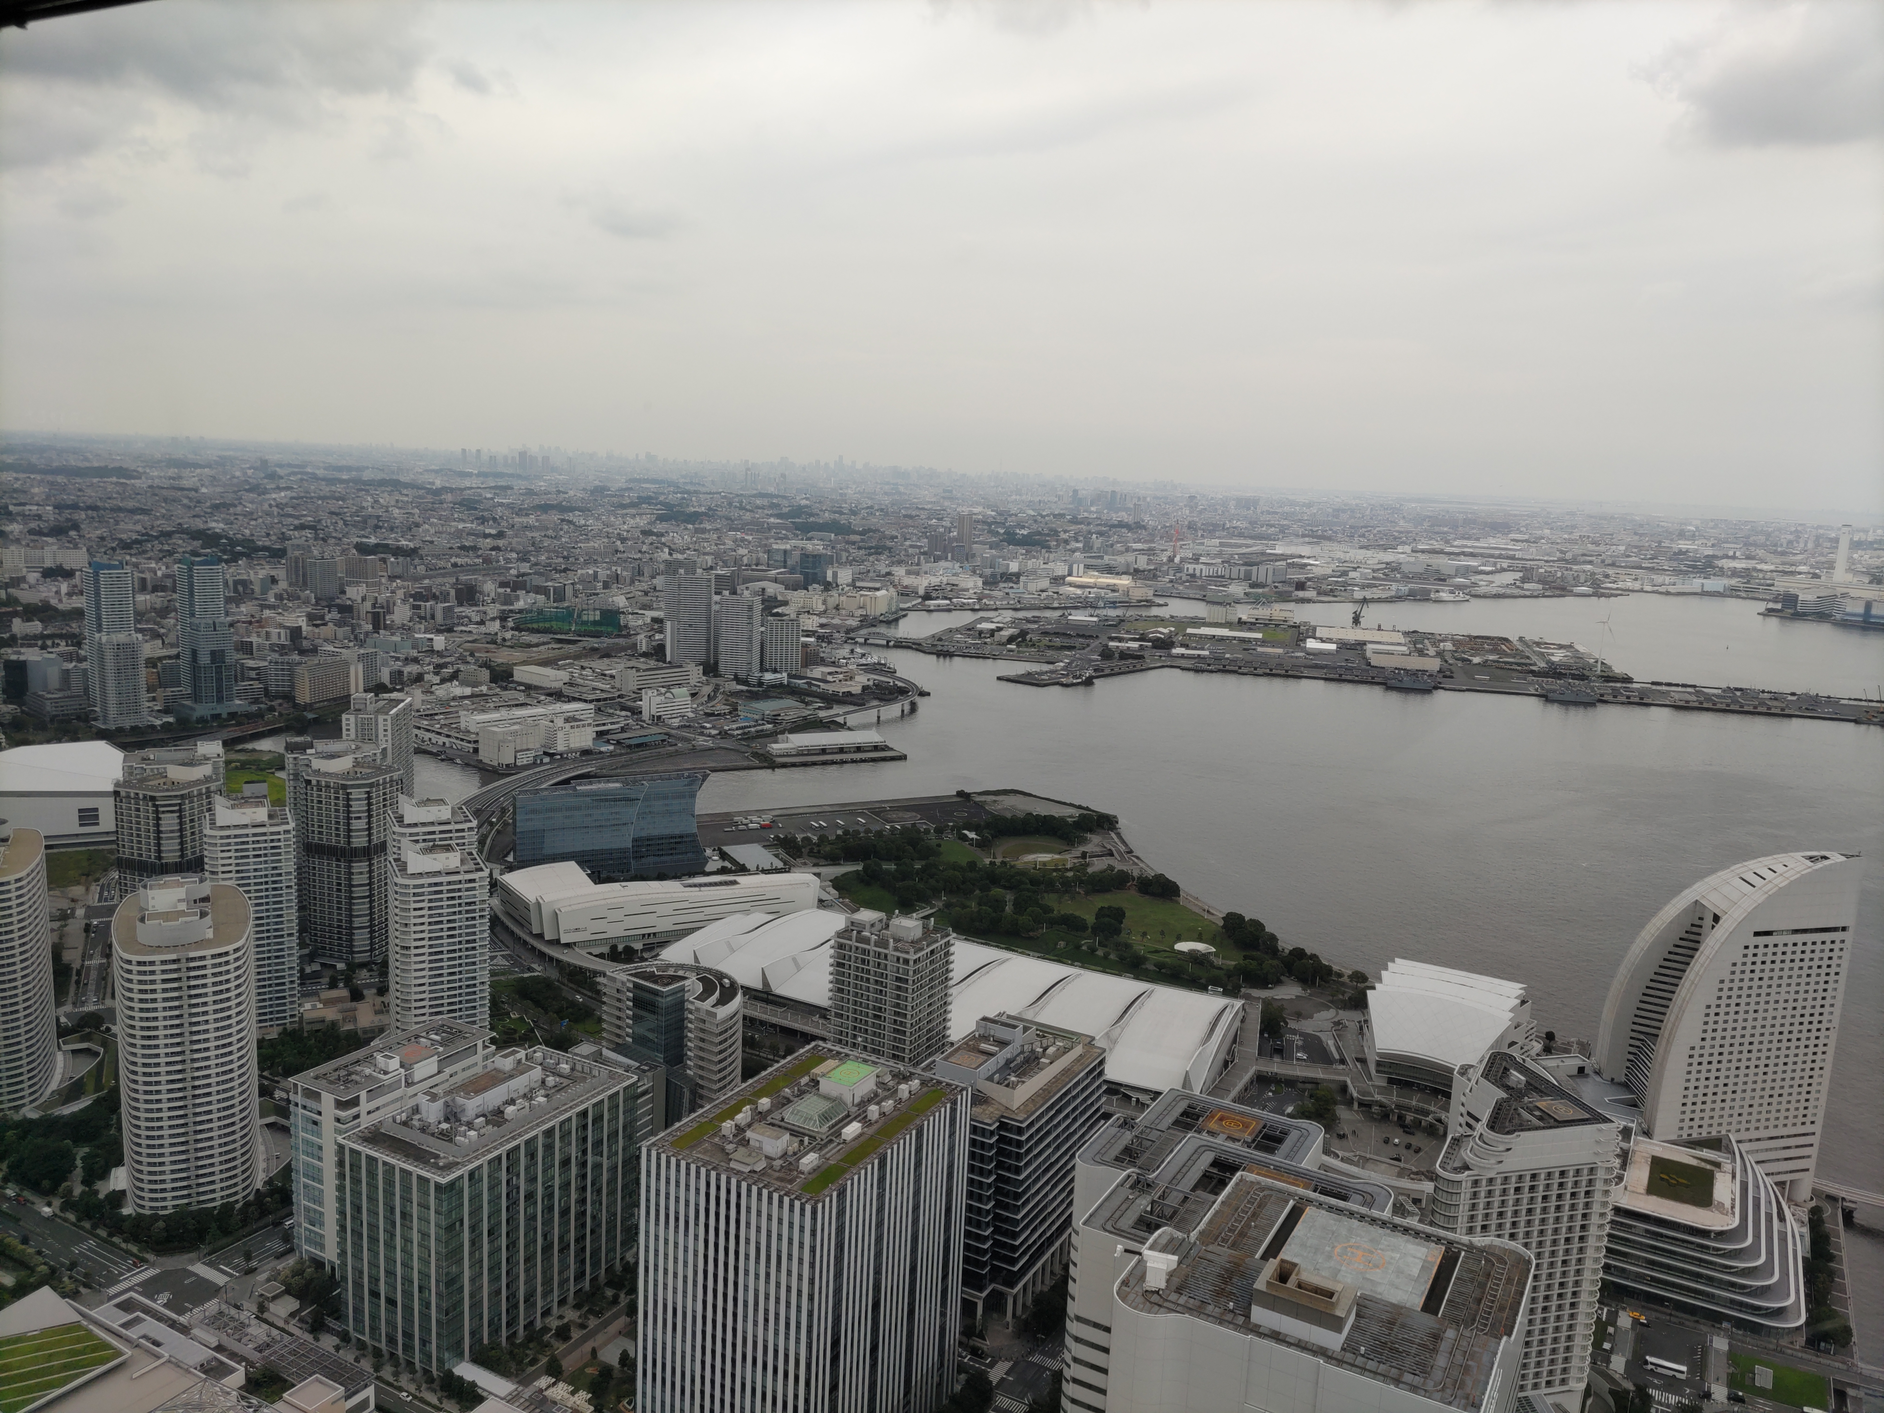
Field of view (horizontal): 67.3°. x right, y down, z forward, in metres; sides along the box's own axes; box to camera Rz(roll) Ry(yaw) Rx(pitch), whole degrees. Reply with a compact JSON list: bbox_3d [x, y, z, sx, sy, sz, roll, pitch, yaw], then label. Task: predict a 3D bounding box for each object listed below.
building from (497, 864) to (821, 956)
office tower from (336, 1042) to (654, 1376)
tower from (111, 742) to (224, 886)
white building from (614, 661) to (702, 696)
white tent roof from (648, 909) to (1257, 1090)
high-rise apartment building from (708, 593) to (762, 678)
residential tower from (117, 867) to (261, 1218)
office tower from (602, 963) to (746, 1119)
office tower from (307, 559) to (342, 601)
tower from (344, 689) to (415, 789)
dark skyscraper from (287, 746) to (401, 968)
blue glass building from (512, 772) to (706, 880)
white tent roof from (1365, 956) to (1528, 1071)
[{"bbox_3d":[-165.420,111.830,828.550,174.000,26.000,90.000,-2,11,-26],"label":"building"},{"bbox_3d":[-144.866,158.404,461.376,46.000,67.000,84.000,8,11,28],"label":"office tower"},{"bbox_3d":[-385.070,80.850,713.370,50.000,106.000,51.000,8,11,28],"label":"tower"},{"bbox_3d":[-329.600,-34.360,1646.790,22.000,24.000,107.000,12,13,43],"label":"white building"},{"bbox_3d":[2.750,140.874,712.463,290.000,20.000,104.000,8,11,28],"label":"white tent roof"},{"bbox_3d":[-250.290,-89.320,1755.900,41.000,103.000,40.000,3,10,4],"label":"high-rise apartment building"},{"bbox_3d":[-278.311,122.315,523.451,46.000,106.000,82.000,-2,11,-26],"label":"residential tower"},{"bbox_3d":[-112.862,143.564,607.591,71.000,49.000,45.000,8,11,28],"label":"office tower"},{"bbox_3d":[-1048.706,-213.759,2397.610,28.000,66.000,42.000,8,11,28],"label":"office tower"},{"bbox_3d":[-367.240,44.520,927.970,27.000,105.000,62.000,1,10,-8],"label":"tower"},{"bbox_3d":[-311.320,76.160,760.240,55.000,106.000,48.000,8,11,28],"label":"dark skyscraper"},{"bbox_3d":[-214.000,79.090,915.800,129.000,62.000,31.000,-3,11,-31],"label":"blue glass building"},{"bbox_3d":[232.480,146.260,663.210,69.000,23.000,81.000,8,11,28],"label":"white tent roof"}]

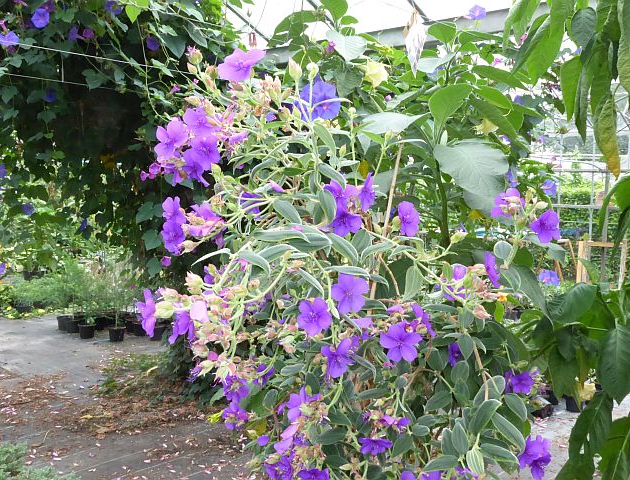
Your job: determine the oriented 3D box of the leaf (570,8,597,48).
[{"bbox_3d":[0.643,-0.504,1.550,0.067,0.105,0.030,2,12,18],"label":"leaf"}]

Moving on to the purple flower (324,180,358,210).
[{"bbox_3d":[0.050,-0.088,1.280,0.067,0.061,0.032,1,9,9],"label":"purple flower"}]

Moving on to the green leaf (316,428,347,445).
[{"bbox_3d":[0.036,0.404,1.330,0.068,0.035,0.040,0,3,0],"label":"green leaf"}]

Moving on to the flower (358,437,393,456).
[{"bbox_3d":[0.121,0.421,1.320,0.070,0.062,0.033,0,34,3],"label":"flower"}]

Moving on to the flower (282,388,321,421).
[{"bbox_3d":[-0.025,0.303,1.200,0.070,0.062,0.040,3,-5,31],"label":"flower"}]

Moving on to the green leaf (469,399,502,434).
[{"bbox_3d":[0.356,0.368,1.350,0.067,0.075,0.040,1,3,11],"label":"green leaf"}]

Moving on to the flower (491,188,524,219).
[{"bbox_3d":[0.432,-0.082,1.450,0.074,0.067,0.045,-2,3,-30],"label":"flower"}]

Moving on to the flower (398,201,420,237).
[{"bbox_3d":[0.202,-0.046,1.400,0.066,0.077,0.033,-4,5,-38],"label":"flower"}]

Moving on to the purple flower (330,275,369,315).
[{"bbox_3d":[0.076,0.118,1.400,0.080,0.089,0.035,0,3,3],"label":"purple flower"}]

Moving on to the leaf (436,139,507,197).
[{"bbox_3d":[0.446,-0.199,1.850,0.212,0.169,0.090,0,3,0],"label":"leaf"}]

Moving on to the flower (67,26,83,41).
[{"bbox_3d":[-1.295,-1.115,3.500,0.065,0.078,0.072,13,0,-19],"label":"flower"}]

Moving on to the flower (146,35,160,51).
[{"bbox_3d":[-0.879,-1.067,3.500,0.070,0.070,0.050,-1,18,-12],"label":"flower"}]

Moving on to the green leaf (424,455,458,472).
[{"bbox_3d":[0.258,0.459,1.330,0.072,0.037,0.040,0,3,0],"label":"green leaf"}]

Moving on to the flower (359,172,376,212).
[{"bbox_3d":[0.109,-0.101,1.360,0.033,0.078,0.068,7,7,30],"label":"flower"}]

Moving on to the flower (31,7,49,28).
[{"bbox_3d":[-1.273,-1.032,3.000,0.083,0.095,0.055,-2,12,-18],"label":"flower"}]

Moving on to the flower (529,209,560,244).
[{"bbox_3d":[0.508,-0.030,1.430,0.073,0.079,0.035,-2,4,-24],"label":"flower"}]

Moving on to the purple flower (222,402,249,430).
[{"bbox_3d":[-0.160,0.355,1.300,0.056,0.056,0.040,1,9,12],"label":"purple flower"}]

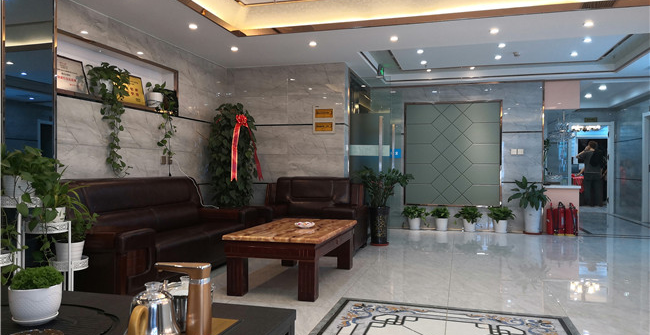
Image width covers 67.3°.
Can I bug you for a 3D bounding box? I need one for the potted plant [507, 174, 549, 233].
[{"bbox_3d":[3.239,0.608,7.755,0.600,0.910,0.560,0,0,16],"label":"potted plant"}]

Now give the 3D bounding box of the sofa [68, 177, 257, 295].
[{"bbox_3d":[-1.560,0.578,4.707,0.900,0.930,2.360,0,0,16],"label":"sofa"}]

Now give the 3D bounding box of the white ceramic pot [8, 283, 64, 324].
[{"bbox_3d":[-0.824,0.380,1.390,0.134,0.097,0.134,0,0,0],"label":"white ceramic pot"}]

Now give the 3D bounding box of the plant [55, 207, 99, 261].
[{"bbox_3d":[-1.416,0.396,2.780,0.235,0.325,0.235,0,0,15],"label":"plant"}]

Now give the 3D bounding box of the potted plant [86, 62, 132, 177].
[{"bbox_3d":[-1.914,-0.426,4.328,0.340,1.000,0.410,0,0,15],"label":"potted plant"}]

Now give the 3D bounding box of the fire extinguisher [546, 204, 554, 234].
[{"bbox_3d":[3.597,0.814,7.739,0.145,0.500,0.155,0,0,16],"label":"fire extinguisher"}]

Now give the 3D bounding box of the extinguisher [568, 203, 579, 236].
[{"bbox_3d":[3.768,0.785,7.430,0.150,0.505,0.150,0,0,15],"label":"extinguisher"}]

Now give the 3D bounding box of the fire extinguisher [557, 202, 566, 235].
[{"bbox_3d":[3.737,0.805,7.700,0.155,0.520,0.160,0,0,16],"label":"fire extinguisher"}]

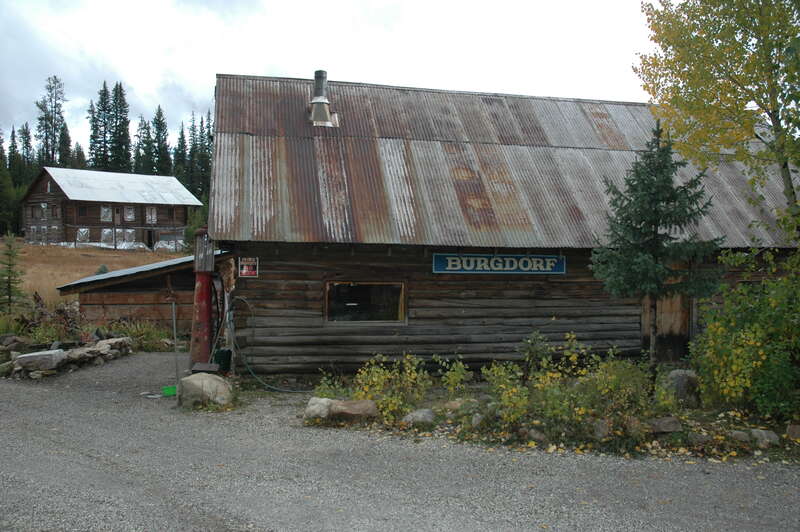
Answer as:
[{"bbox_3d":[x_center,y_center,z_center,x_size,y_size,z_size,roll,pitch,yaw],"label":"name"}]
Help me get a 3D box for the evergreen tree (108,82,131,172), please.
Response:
[{"bbox_3d":[-39.303,-14.992,84.000,3.400,21.440,3.400,0,0,0],"label":"evergreen tree"}]

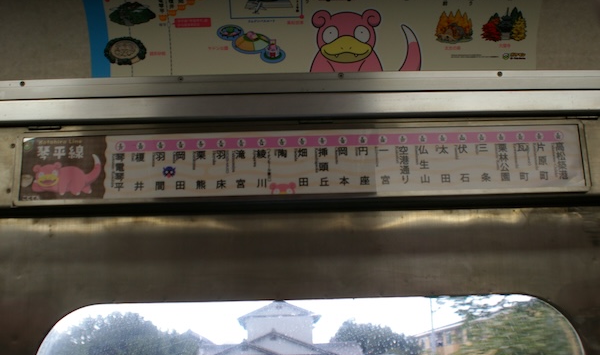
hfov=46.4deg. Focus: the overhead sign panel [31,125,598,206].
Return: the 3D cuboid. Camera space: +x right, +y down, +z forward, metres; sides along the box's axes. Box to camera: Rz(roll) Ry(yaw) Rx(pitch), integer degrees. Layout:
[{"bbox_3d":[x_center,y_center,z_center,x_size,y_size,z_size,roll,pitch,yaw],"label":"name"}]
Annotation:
[{"bbox_3d":[0.011,-0.026,1.177,0.955,0.120,0.030,-1,-14,-2],"label":"overhead sign panel"}]

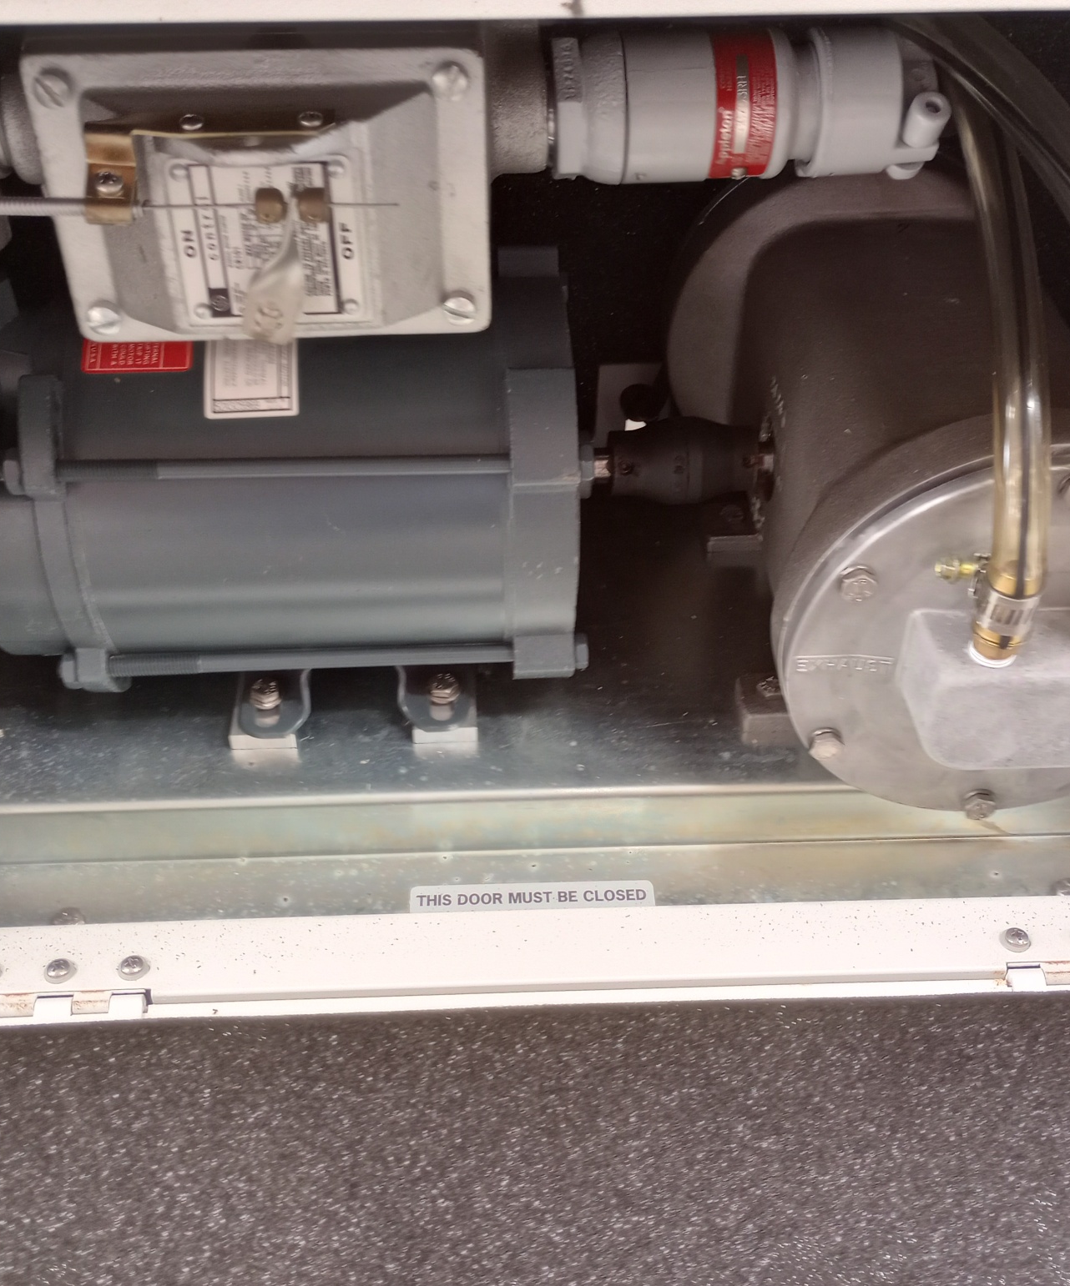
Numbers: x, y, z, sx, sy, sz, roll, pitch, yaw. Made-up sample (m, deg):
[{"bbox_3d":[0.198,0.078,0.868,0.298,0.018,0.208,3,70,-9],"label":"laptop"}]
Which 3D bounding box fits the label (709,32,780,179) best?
[{"bbox_3d":[0.065,-0.168,0.438,0.021,0.044,0.019,-1,28,-1],"label":"label"}]

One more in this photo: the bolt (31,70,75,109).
[{"bbox_3d":[-0.134,-0.154,0.384,0.011,0.011,0.004,-1,43,-1],"label":"bolt"}]

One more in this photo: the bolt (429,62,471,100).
[{"bbox_3d":[-0.024,-0.157,0.387,0.011,0.011,0.004,-1,43,-1],"label":"bolt"}]

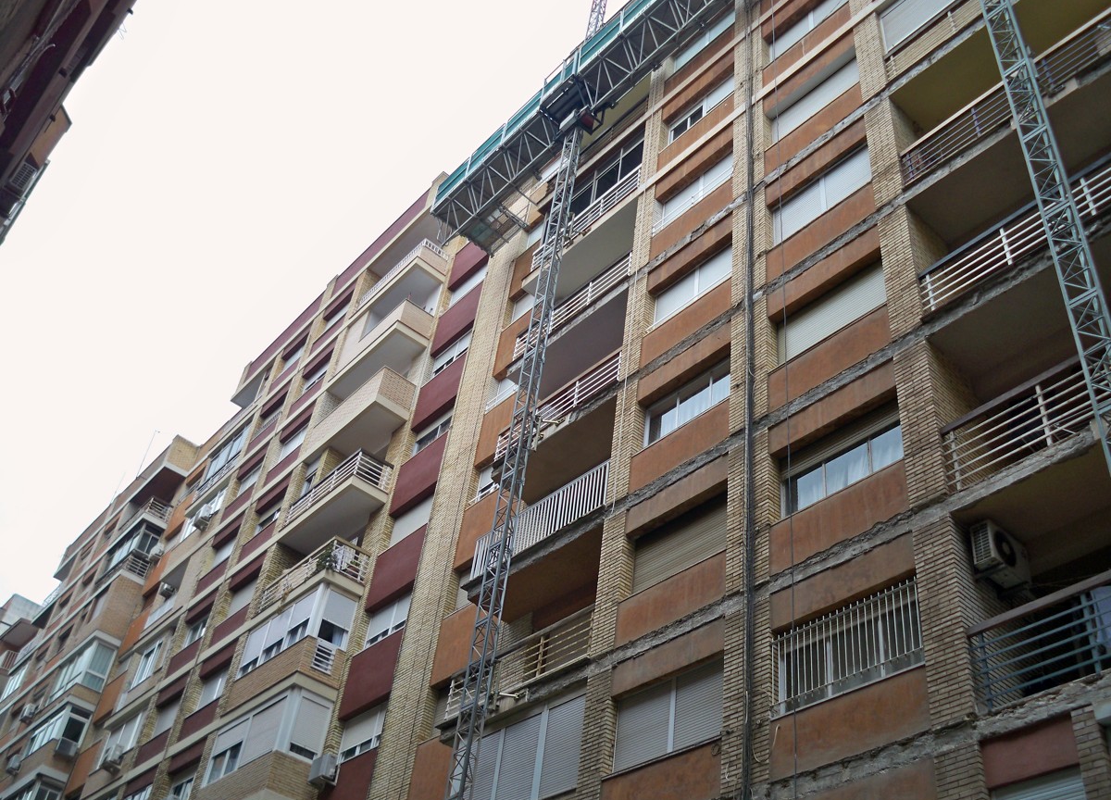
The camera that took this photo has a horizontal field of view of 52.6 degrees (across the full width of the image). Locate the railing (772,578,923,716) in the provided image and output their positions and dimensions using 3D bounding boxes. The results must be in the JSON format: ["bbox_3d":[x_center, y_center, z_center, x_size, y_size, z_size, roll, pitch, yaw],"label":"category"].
[{"bbox_3d":[3.513,3.038,13.616,0.198,1.119,2.237,34,-48,-25],"label":"railing"}]

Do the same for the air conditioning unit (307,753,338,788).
[{"bbox_3d":[-5.047,8.062,24.456,0.297,0.535,0.614,34,-48,-25],"label":"air conditioning unit"}]

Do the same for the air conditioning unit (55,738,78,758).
[{"bbox_3d":[-16.891,12.030,38.777,0.670,0.520,0.290,34,-48,-25],"label":"air conditioning unit"}]

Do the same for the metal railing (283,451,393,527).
[{"bbox_3d":[-6.298,2.843,32.222,1.020,0.940,4.059,34,-48,-25],"label":"metal railing"}]

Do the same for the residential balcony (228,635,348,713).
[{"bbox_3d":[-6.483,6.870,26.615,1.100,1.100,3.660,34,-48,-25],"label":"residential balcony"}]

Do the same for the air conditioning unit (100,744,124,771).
[{"bbox_3d":[-12.497,10.069,31.608,0.270,0.520,0.750,34,-48,-25],"label":"air conditioning unit"}]

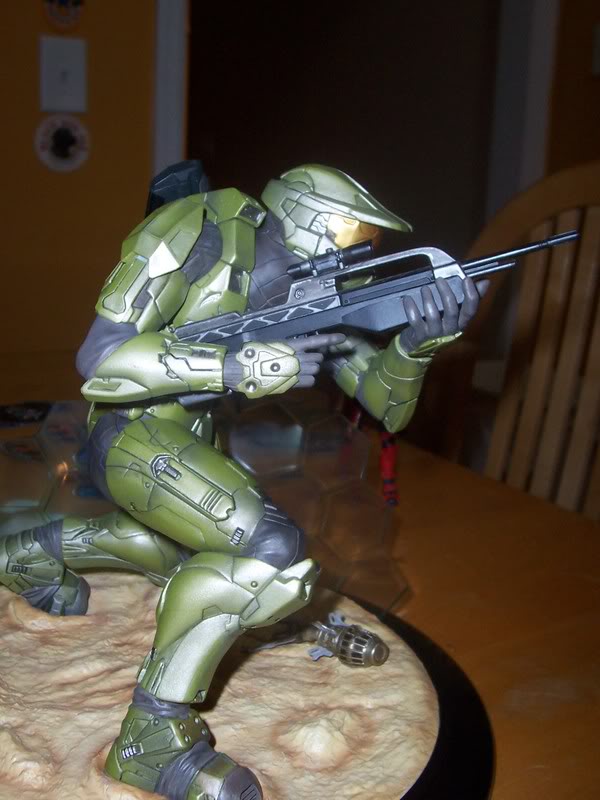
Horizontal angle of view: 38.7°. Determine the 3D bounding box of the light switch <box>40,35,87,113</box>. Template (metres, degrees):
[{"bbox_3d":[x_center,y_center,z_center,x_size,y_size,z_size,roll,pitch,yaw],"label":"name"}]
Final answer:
[{"bbox_3d":[-0.381,-0.522,1.372,0.071,0.115,0.018,0,11,-14],"label":"light switch"}]

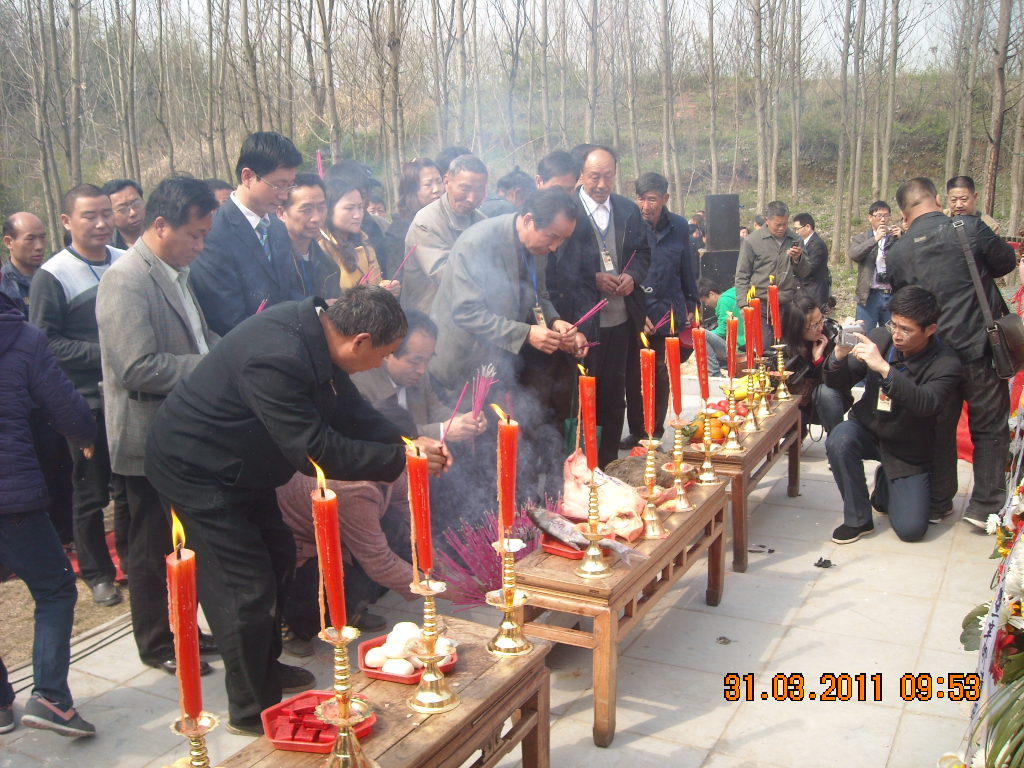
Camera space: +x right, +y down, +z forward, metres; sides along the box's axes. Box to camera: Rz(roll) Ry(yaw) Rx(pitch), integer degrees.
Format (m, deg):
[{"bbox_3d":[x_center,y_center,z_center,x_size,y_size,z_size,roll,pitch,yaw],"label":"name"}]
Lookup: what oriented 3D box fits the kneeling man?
[{"bbox_3d":[1.755,0.123,4.800,0.720,1.180,0.580,-12,15,-42],"label":"kneeling man"}]

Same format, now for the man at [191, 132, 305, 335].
[{"bbox_3d":[-0.874,0.008,3.752,0.380,1.790,0.520,5,13,29],"label":"man"}]

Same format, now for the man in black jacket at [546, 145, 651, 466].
[{"bbox_3d":[0.463,-0.313,5.321,0.540,1.780,0.380,-4,11,-15],"label":"man in black jacket"}]

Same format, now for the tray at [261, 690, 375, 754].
[{"bbox_3d":[-0.401,0.709,2.160,0.215,0.045,0.230,8,15,40],"label":"tray"}]

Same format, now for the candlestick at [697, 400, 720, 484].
[{"bbox_3d":[0.744,0.230,3.902,0.112,0.270,0.112,4,12,26],"label":"candlestick"}]

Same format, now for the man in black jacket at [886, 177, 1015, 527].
[{"bbox_3d":[2.059,-0.157,4.850,0.600,1.650,0.420,-6,12,-20],"label":"man in black jacket"}]

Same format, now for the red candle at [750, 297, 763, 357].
[{"bbox_3d":[1.190,-0.275,5.030,0.050,0.285,0.050,-1,13,29],"label":"red candle"}]

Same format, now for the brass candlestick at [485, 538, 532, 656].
[{"bbox_3d":[-0.007,0.514,2.510,0.118,0.268,0.118,-1,11,0],"label":"brass candlestick"}]

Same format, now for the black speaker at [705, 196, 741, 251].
[{"bbox_3d":[2.440,-1.860,12.000,0.410,0.660,0.390,-3,11,-5],"label":"black speaker"}]

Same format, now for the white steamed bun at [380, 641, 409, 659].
[{"bbox_3d":[-0.292,0.660,2.570,0.072,0.050,0.058,4,13,28],"label":"white steamed bun"}]

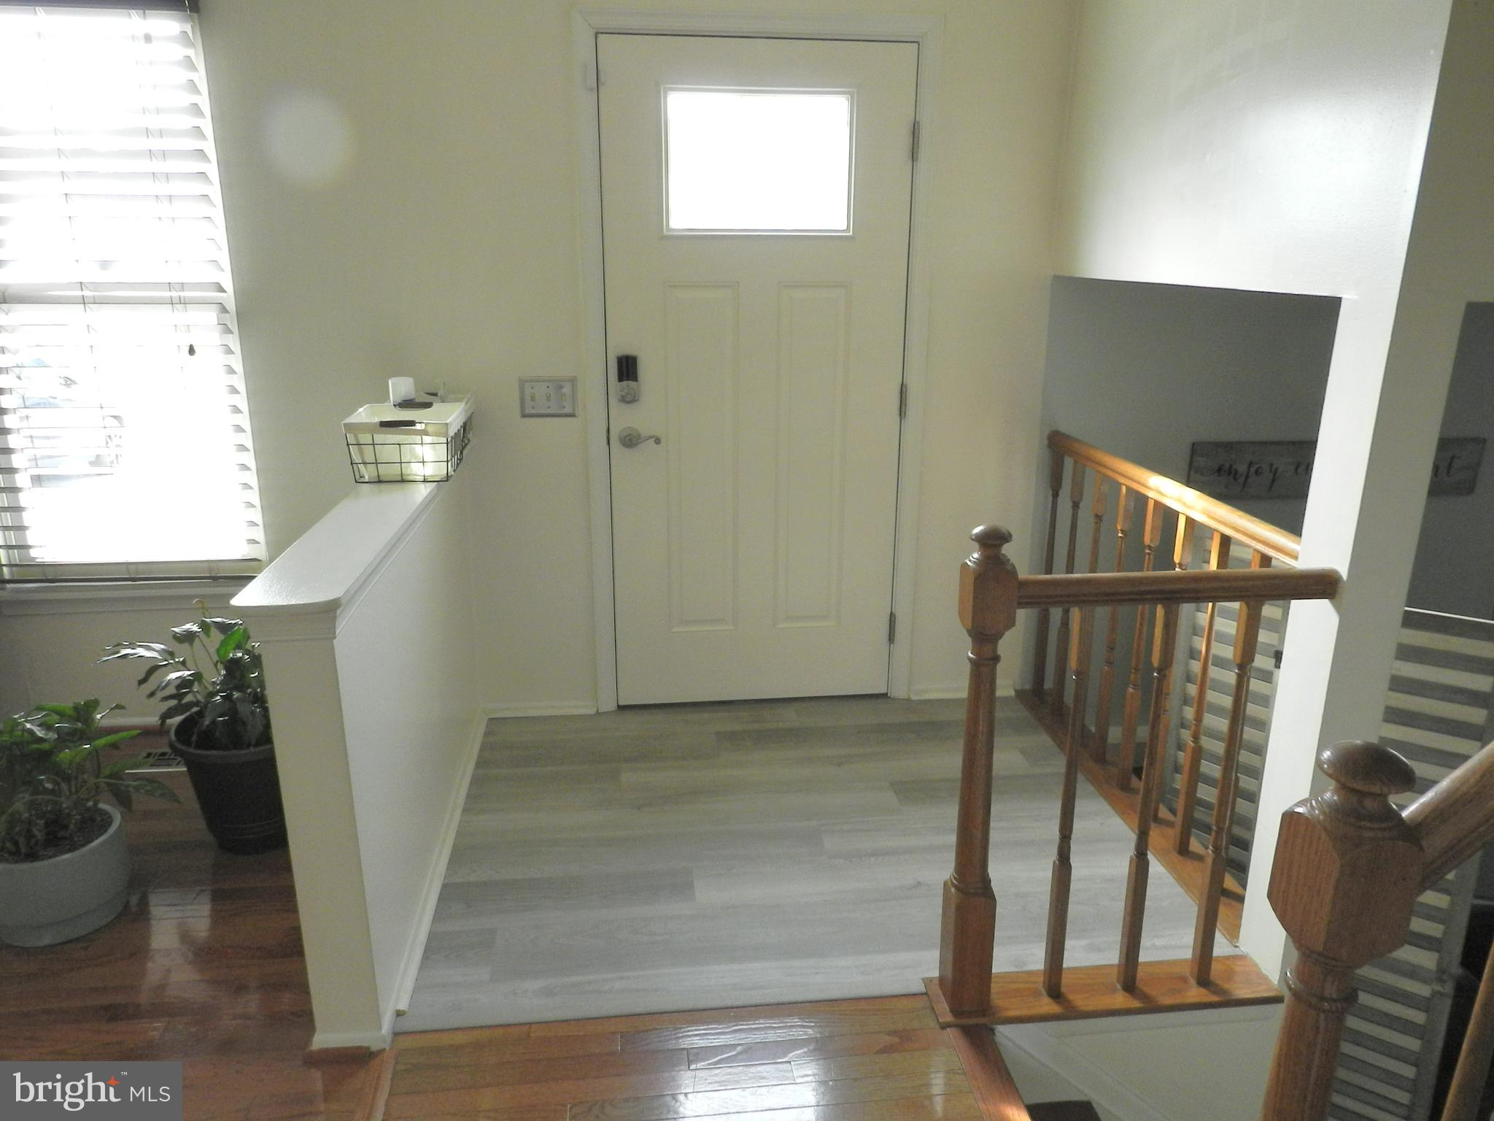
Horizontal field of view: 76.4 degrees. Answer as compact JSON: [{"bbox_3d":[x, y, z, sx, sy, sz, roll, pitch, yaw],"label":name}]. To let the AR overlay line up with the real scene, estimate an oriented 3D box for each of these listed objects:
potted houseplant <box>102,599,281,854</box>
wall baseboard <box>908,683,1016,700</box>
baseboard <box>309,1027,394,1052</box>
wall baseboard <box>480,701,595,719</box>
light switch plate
[{"bbox_3d":[-1.305,0.405,2.396,0.532,0.634,0.471,-1,18,-7],"label":"potted houseplant"},{"bbox_3d":[0.751,0.453,3.302,0.375,0.047,0.020,-1,18,-7],"label":"wall baseboard"},{"bbox_3d":[-0.752,0.909,1.804,0.144,0.038,0.017,-1,18,-7],"label":"baseboard"},{"bbox_3d":[-0.684,0.490,3.136,0.363,0.044,0.020,-1,18,-7],"label":"wall baseboard"},{"bbox_3d":[-0.594,-0.487,2.843,0.169,0.120,0.011,-1,18,-7],"label":"light switch plate"}]

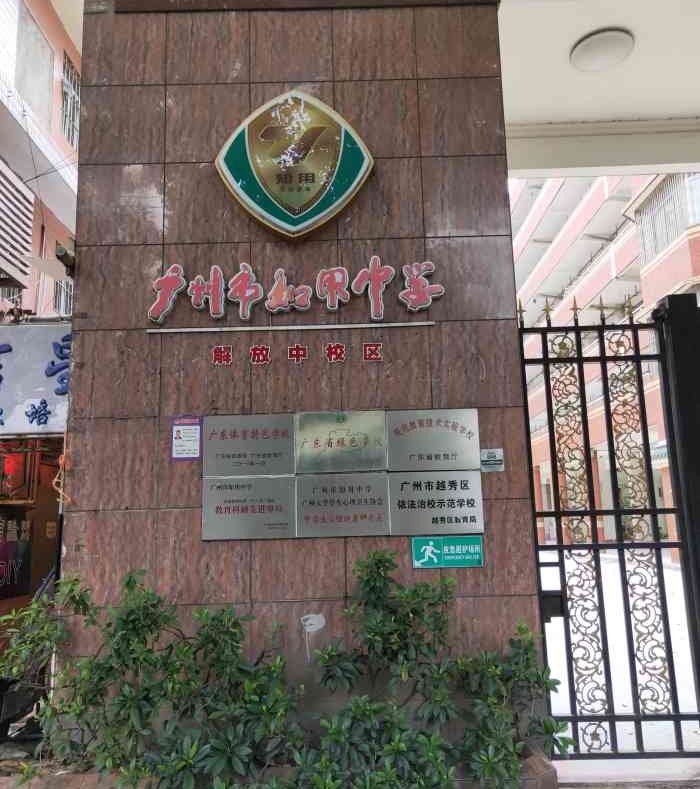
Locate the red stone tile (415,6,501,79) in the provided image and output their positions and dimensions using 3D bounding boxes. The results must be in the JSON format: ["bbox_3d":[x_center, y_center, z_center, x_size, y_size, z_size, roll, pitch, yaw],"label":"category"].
[{"bbox_3d":[0.751,-2.470,4.351,0.580,0.576,0.030,-1,-8,0],"label":"red stone tile"}]

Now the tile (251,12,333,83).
[{"bbox_3d":[-0.409,-2.441,4.346,0.580,0.576,0.030,-1,-8,0],"label":"tile"}]

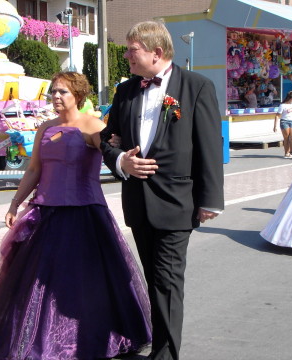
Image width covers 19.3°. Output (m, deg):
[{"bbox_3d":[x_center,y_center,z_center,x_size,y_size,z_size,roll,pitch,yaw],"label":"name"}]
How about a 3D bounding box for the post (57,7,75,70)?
[{"bbox_3d":[-1.087,-1.107,12.063,0.250,2.559,0.270,5,8,41],"label":"post"}]

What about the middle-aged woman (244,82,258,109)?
[{"bbox_3d":[2.776,-1.745,22.518,0.360,1.560,0.450,-4,7,-30],"label":"middle-aged woman"}]

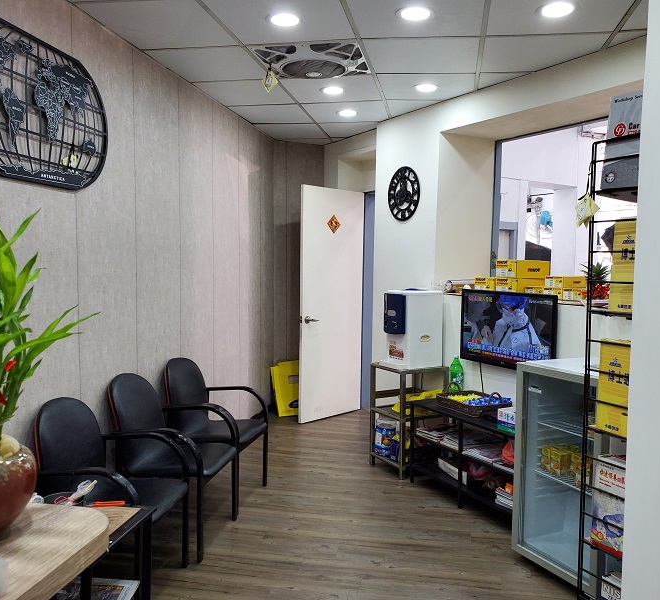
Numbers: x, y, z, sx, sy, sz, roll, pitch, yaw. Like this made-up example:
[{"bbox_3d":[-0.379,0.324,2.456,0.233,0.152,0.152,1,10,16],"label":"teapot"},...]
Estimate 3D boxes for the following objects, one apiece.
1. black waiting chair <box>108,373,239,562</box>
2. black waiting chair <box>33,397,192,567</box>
[{"bbox_3d":[-0.817,0.808,3.122,0.550,0.850,0.535,1,4,11],"label":"black waiting chair"},{"bbox_3d":[-0.952,0.839,2.578,0.550,0.850,0.535,1,3,6],"label":"black waiting chair"}]

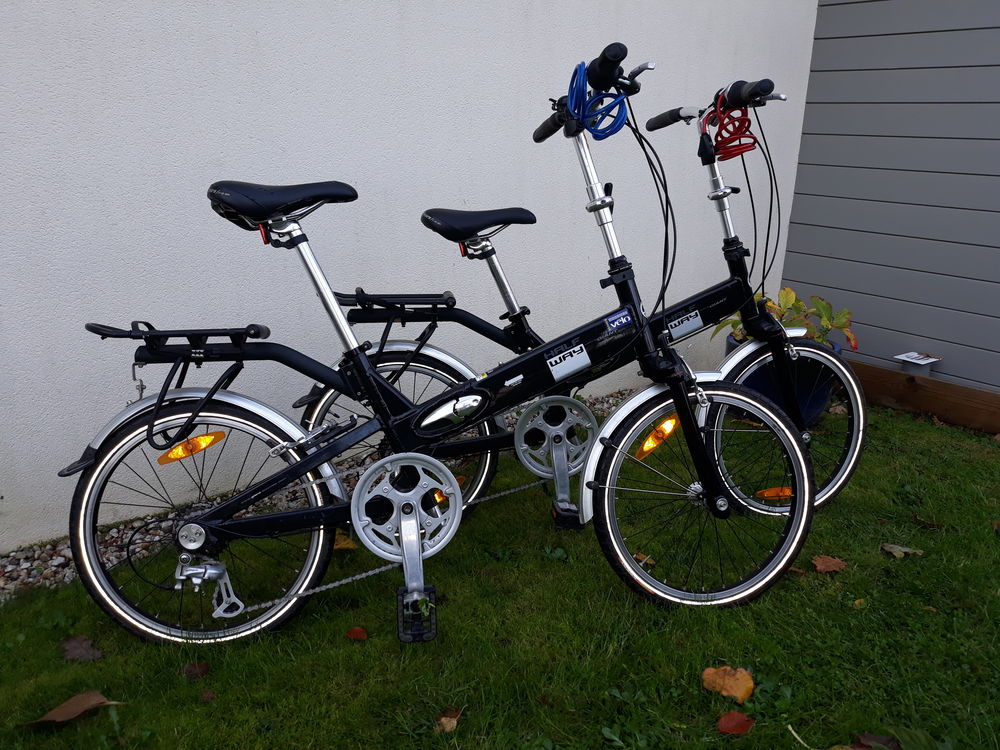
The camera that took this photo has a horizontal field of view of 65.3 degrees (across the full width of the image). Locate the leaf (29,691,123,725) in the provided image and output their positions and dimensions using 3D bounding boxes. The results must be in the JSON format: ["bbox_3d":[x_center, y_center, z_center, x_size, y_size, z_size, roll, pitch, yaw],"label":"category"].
[{"bbox_3d":[-0.711,0.557,1.310,0.148,0.030,0.047,-4,19,-16],"label":"leaf"}]

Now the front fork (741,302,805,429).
[{"bbox_3d":[0.693,0.001,1.954,0.085,0.367,0.097,-23,14,-11],"label":"front fork"}]

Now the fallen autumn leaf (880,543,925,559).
[{"bbox_3d":[0.961,0.421,1.861,0.098,0.024,0.050,8,18,26],"label":"fallen autumn leaf"}]

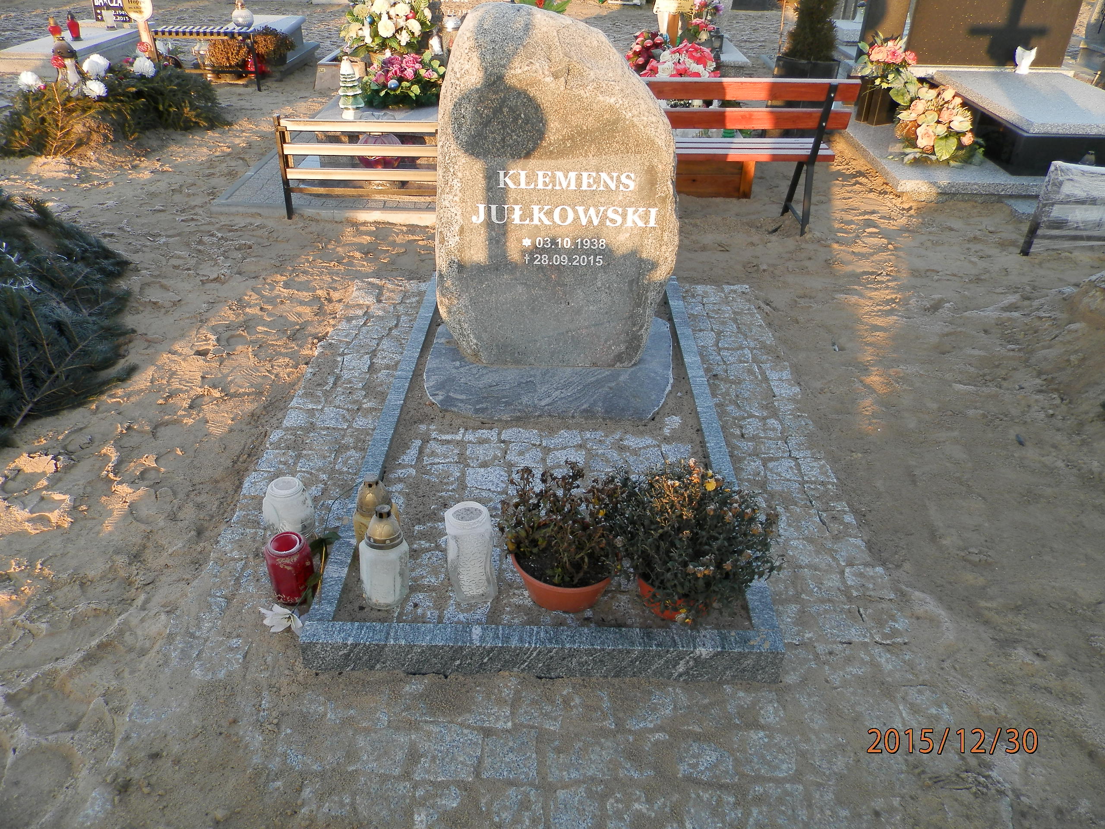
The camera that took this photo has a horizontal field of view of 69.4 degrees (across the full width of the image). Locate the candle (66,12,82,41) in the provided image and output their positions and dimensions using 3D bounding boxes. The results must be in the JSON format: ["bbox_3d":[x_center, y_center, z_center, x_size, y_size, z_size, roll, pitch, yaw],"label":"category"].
[{"bbox_3d":[-4.223,-3.415,7.029,0.110,0.225,0.110,1,33,0],"label":"candle"}]

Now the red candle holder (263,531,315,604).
[{"bbox_3d":[-0.560,0.324,1.698,0.098,0.141,0.098,5,33,-2],"label":"red candle holder"}]

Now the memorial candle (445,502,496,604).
[{"bbox_3d":[-0.168,0.284,1.637,0.091,0.205,0.091,-1,33,2],"label":"memorial candle"}]

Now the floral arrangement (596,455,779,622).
[{"bbox_3d":[0.301,0.289,1.848,0.390,0.320,0.350,1,32,1],"label":"floral arrangement"}]

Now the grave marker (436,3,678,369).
[{"bbox_3d":[0.016,-0.734,2.657,0.820,1.110,0.310,1,32,1],"label":"grave marker"}]

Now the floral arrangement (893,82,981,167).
[{"bbox_3d":[2.103,-1.584,4.328,0.423,0.378,0.360,1,33,0],"label":"floral arrangement"}]

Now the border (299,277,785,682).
[{"bbox_3d":[-0.004,-0.006,2.592,1.040,0.100,2.030,1,32,1],"label":"border"}]

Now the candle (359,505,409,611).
[{"bbox_3d":[-0.339,0.282,1.608,0.096,0.235,0.096,5,33,-2],"label":"candle"}]

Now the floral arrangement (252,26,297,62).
[{"bbox_3d":[-2.690,-3.578,7.735,0.420,0.340,0.420,1,32,1],"label":"floral arrangement"}]

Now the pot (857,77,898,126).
[{"bbox_3d":[2.337,-2.235,5.668,0.240,0.310,0.230,-9,34,-14],"label":"pot"}]

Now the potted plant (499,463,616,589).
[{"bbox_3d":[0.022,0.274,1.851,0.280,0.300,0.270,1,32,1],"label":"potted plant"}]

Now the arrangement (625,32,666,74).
[{"bbox_3d":[0.705,-2.698,6.003,0.350,0.360,0.280,1,32,1],"label":"arrangement"}]

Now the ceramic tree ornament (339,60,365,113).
[{"bbox_3d":[-1.096,-1.762,4.314,0.138,0.287,0.138,1,33,0],"label":"ceramic tree ornament"}]

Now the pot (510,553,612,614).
[{"bbox_3d":[0.025,0.327,1.665,0.223,0.110,0.223,1,33,0],"label":"pot"}]

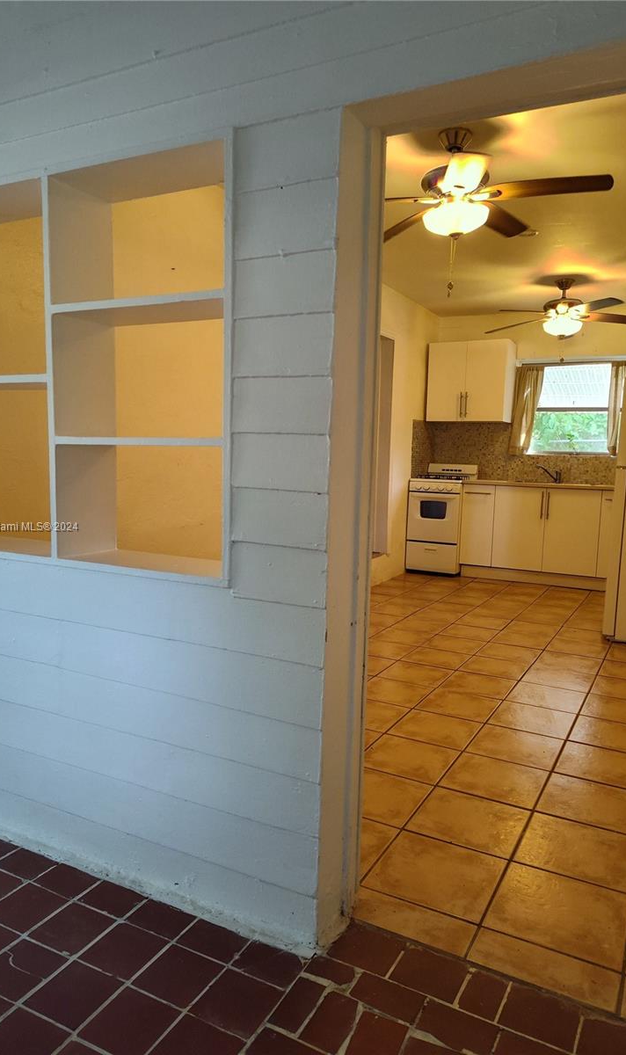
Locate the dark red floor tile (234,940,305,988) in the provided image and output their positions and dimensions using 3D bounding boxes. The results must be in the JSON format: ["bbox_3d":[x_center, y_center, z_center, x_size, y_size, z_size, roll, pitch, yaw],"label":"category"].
[{"bbox_3d":[-0.108,1.026,1.642,0.148,0.010,0.097,5,7,27],"label":"dark red floor tile"}]

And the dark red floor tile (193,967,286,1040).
[{"bbox_3d":[-0.164,1.043,1.536,0.149,0.013,0.148,5,7,27],"label":"dark red floor tile"}]

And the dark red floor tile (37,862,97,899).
[{"bbox_3d":[-0.683,0.985,1.942,0.152,0.013,0.102,5,7,27],"label":"dark red floor tile"}]

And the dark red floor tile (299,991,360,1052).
[{"bbox_3d":[0.037,1.053,1.489,0.081,0.013,0.140,5,7,27],"label":"dark red floor tile"}]

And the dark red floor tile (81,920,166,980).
[{"bbox_3d":[-0.454,1.020,1.684,0.151,0.013,0.149,5,7,27],"label":"dark red floor tile"}]

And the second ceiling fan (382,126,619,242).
[{"bbox_3d":[0.635,-1.522,3.126,1.270,0.458,1.270,5,7,28],"label":"second ceiling fan"}]

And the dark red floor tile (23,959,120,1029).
[{"bbox_3d":[-0.526,1.034,1.545,0.151,0.013,0.149,5,7,27],"label":"dark red floor tile"}]

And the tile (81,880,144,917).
[{"bbox_3d":[-0.534,0.993,1.859,0.156,0.010,0.097,5,7,27],"label":"tile"}]

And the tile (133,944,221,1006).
[{"bbox_3d":[-0.309,1.032,1.609,0.151,0.013,0.149,5,7,27],"label":"tile"}]

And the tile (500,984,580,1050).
[{"bbox_3d":[0.490,1.060,1.510,0.150,0.013,0.124,5,7,27],"label":"tile"}]

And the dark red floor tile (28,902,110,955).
[{"bbox_3d":[-0.597,1.004,1.748,0.153,0.010,0.147,5,7,27],"label":"dark red floor tile"}]

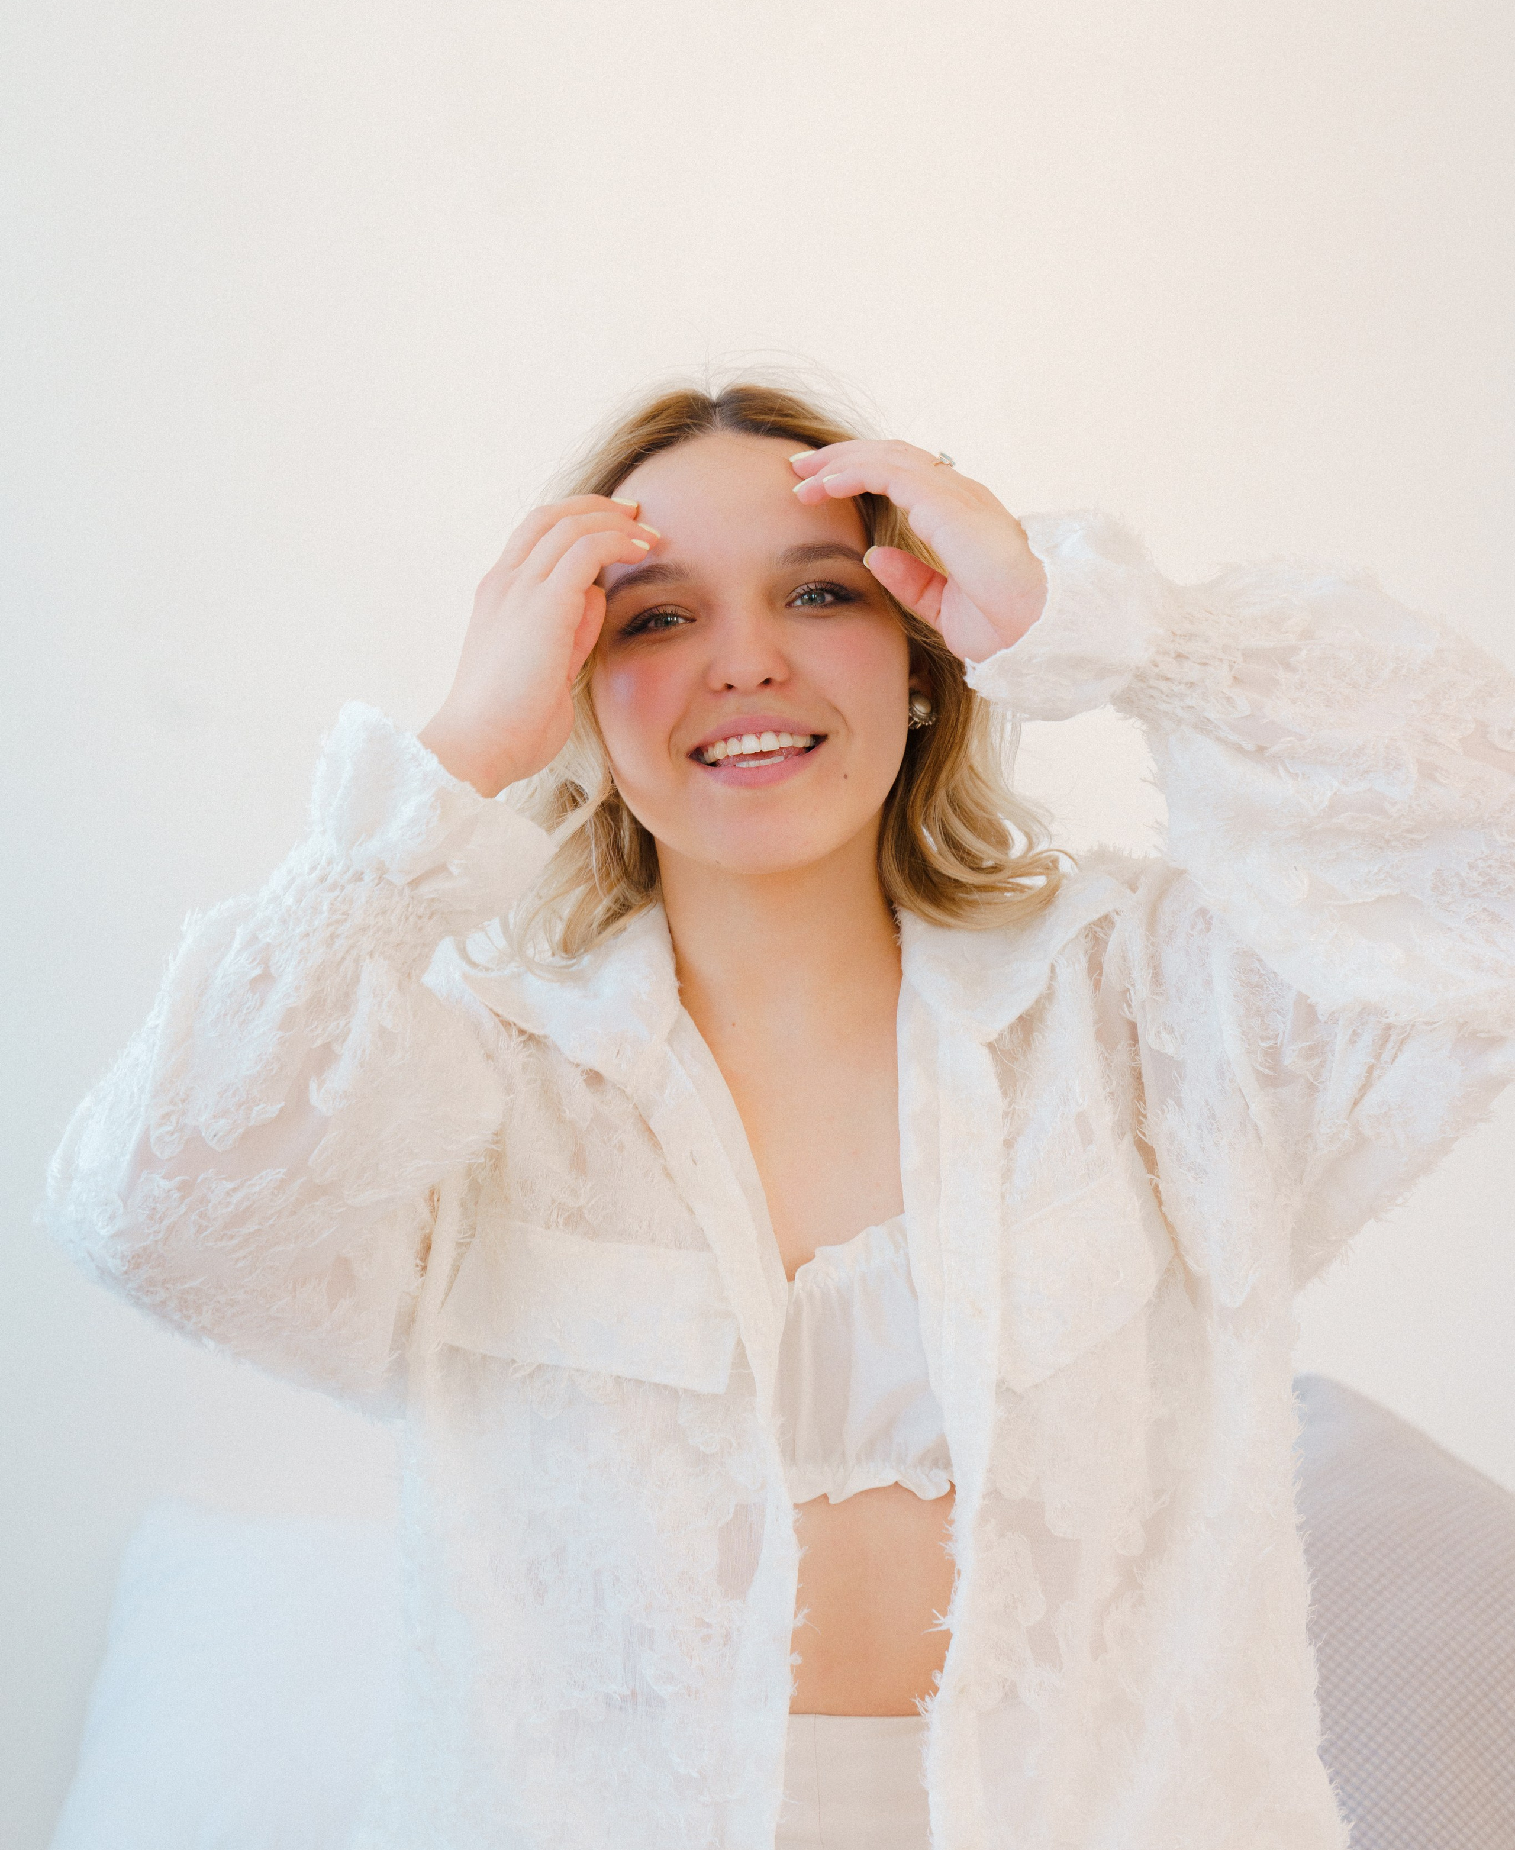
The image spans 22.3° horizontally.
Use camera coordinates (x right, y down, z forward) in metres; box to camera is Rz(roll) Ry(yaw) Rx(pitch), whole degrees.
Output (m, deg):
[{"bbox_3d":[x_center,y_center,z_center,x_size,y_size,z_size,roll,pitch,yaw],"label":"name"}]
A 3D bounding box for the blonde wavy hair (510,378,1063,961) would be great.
[{"bbox_3d":[0.013,-0.116,1.740,0.245,0.262,0.220,-5,-2,2],"label":"blonde wavy hair"}]

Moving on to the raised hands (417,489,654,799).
[{"bbox_3d":[-0.094,-0.115,1.620,0.078,0.138,0.085,20,0,-14],"label":"raised hands"}]

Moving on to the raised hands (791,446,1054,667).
[{"bbox_3d":[0.073,-0.167,1.630,0.130,0.070,0.085,41,0,0],"label":"raised hands"}]

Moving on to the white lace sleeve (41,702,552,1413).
[{"bbox_3d":[-0.196,0.056,1.640,0.220,0.300,0.230,0,0,0],"label":"white lace sleeve"}]

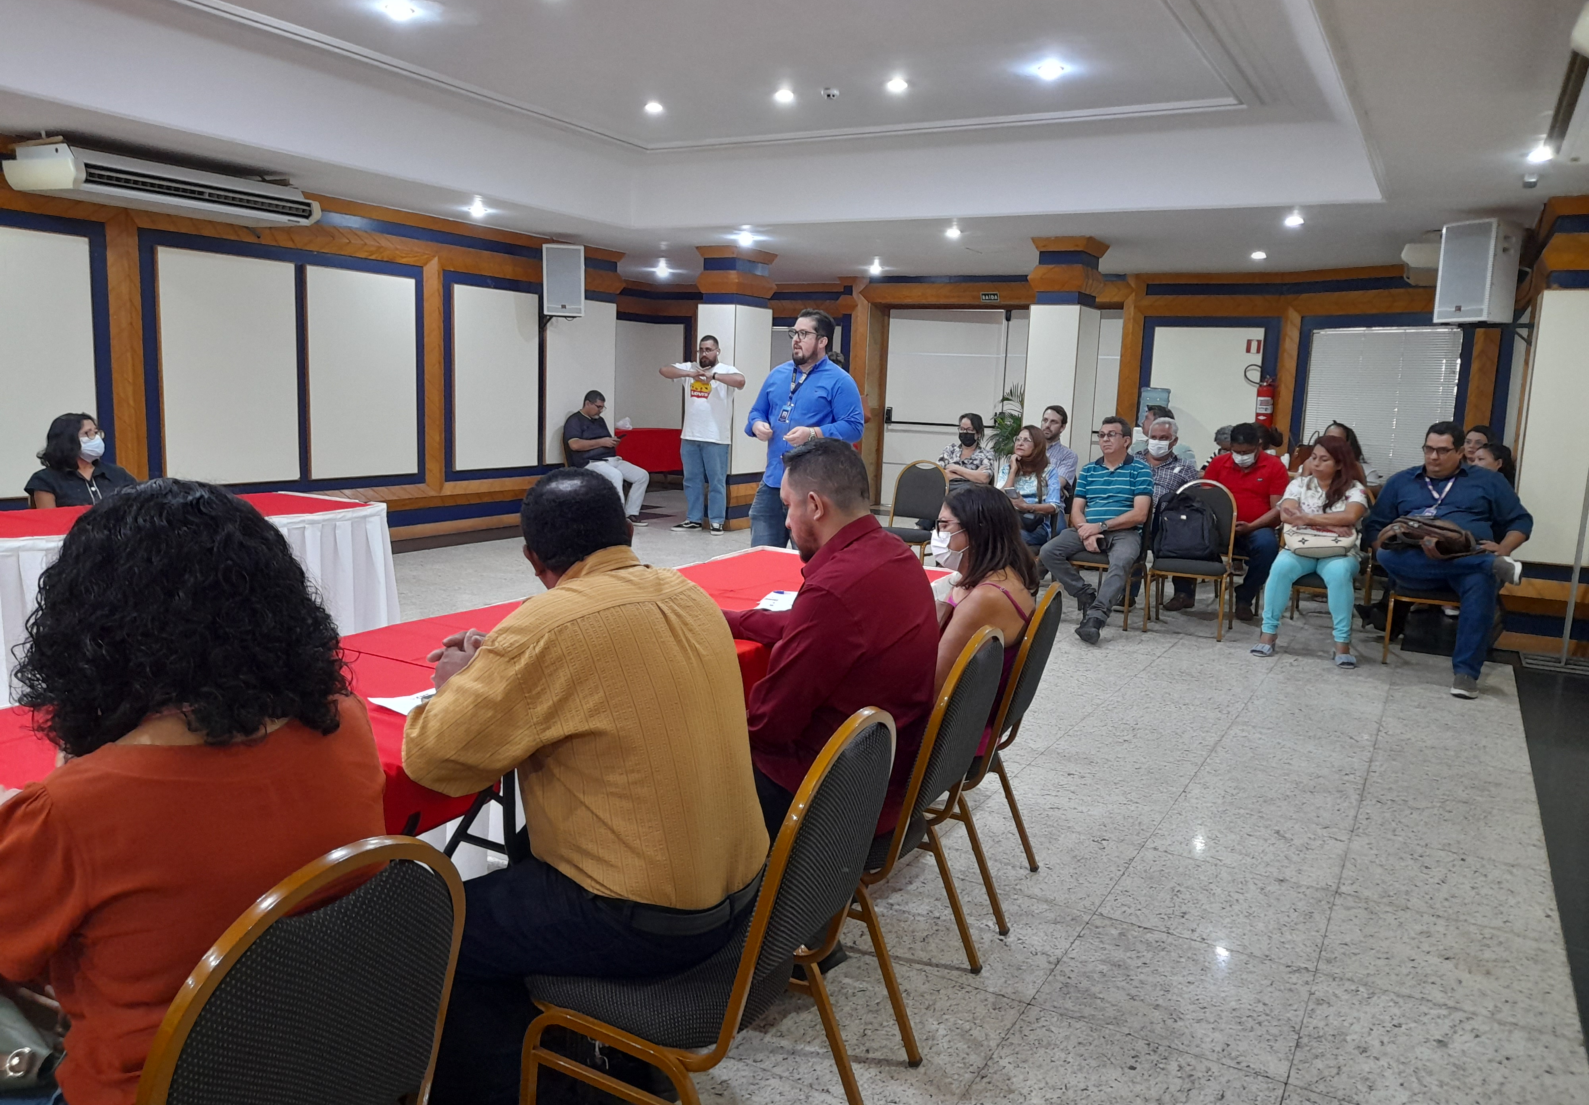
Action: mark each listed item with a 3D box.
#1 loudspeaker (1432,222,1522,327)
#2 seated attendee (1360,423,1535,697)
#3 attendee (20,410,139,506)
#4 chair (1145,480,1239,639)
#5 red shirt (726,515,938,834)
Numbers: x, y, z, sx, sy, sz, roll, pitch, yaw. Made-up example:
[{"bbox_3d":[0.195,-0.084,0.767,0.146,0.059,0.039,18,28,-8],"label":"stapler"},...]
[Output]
[{"bbox_3d":[4.231,-1.696,6.995,0.340,0.600,0.400,0,9,-15],"label":"loudspeaker"},{"bbox_3d":[3.429,-0.023,6.059,0.800,1.330,1.000,7,9,29],"label":"seated attendee"},{"bbox_3d":[-3.216,-0.075,5.358,0.780,1.140,0.480,7,9,29],"label":"attendee"},{"bbox_3d":[2.431,0.023,6.959,0.460,0.905,0.550,7,9,29],"label":"chair"},{"bbox_3d":[0.067,0.258,2.659,0.580,0.700,0.520,7,10,32],"label":"red shirt"}]

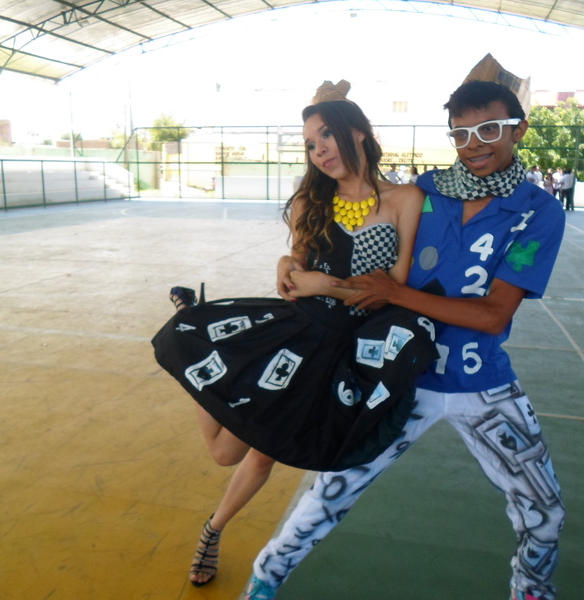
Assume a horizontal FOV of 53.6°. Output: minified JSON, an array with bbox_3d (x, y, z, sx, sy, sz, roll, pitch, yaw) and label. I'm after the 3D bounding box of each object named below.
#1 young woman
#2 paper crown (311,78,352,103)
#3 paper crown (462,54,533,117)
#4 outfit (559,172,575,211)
[{"bbox_3d":[-0.003,0.229,1.981,0.880,1.690,0.620,4,13,14],"label":"young woman"},{"bbox_3d":[0.116,-0.625,1.740,0.115,0.090,0.115,1,13,0],"label":"paper crown"},{"bbox_3d":[0.571,-0.593,1.620,0.190,0.160,0.190,6,16,42],"label":"paper crown"},{"bbox_3d":[10.832,-4.281,22.800,0.380,1.420,0.520,5,14,18],"label":"outfit"}]

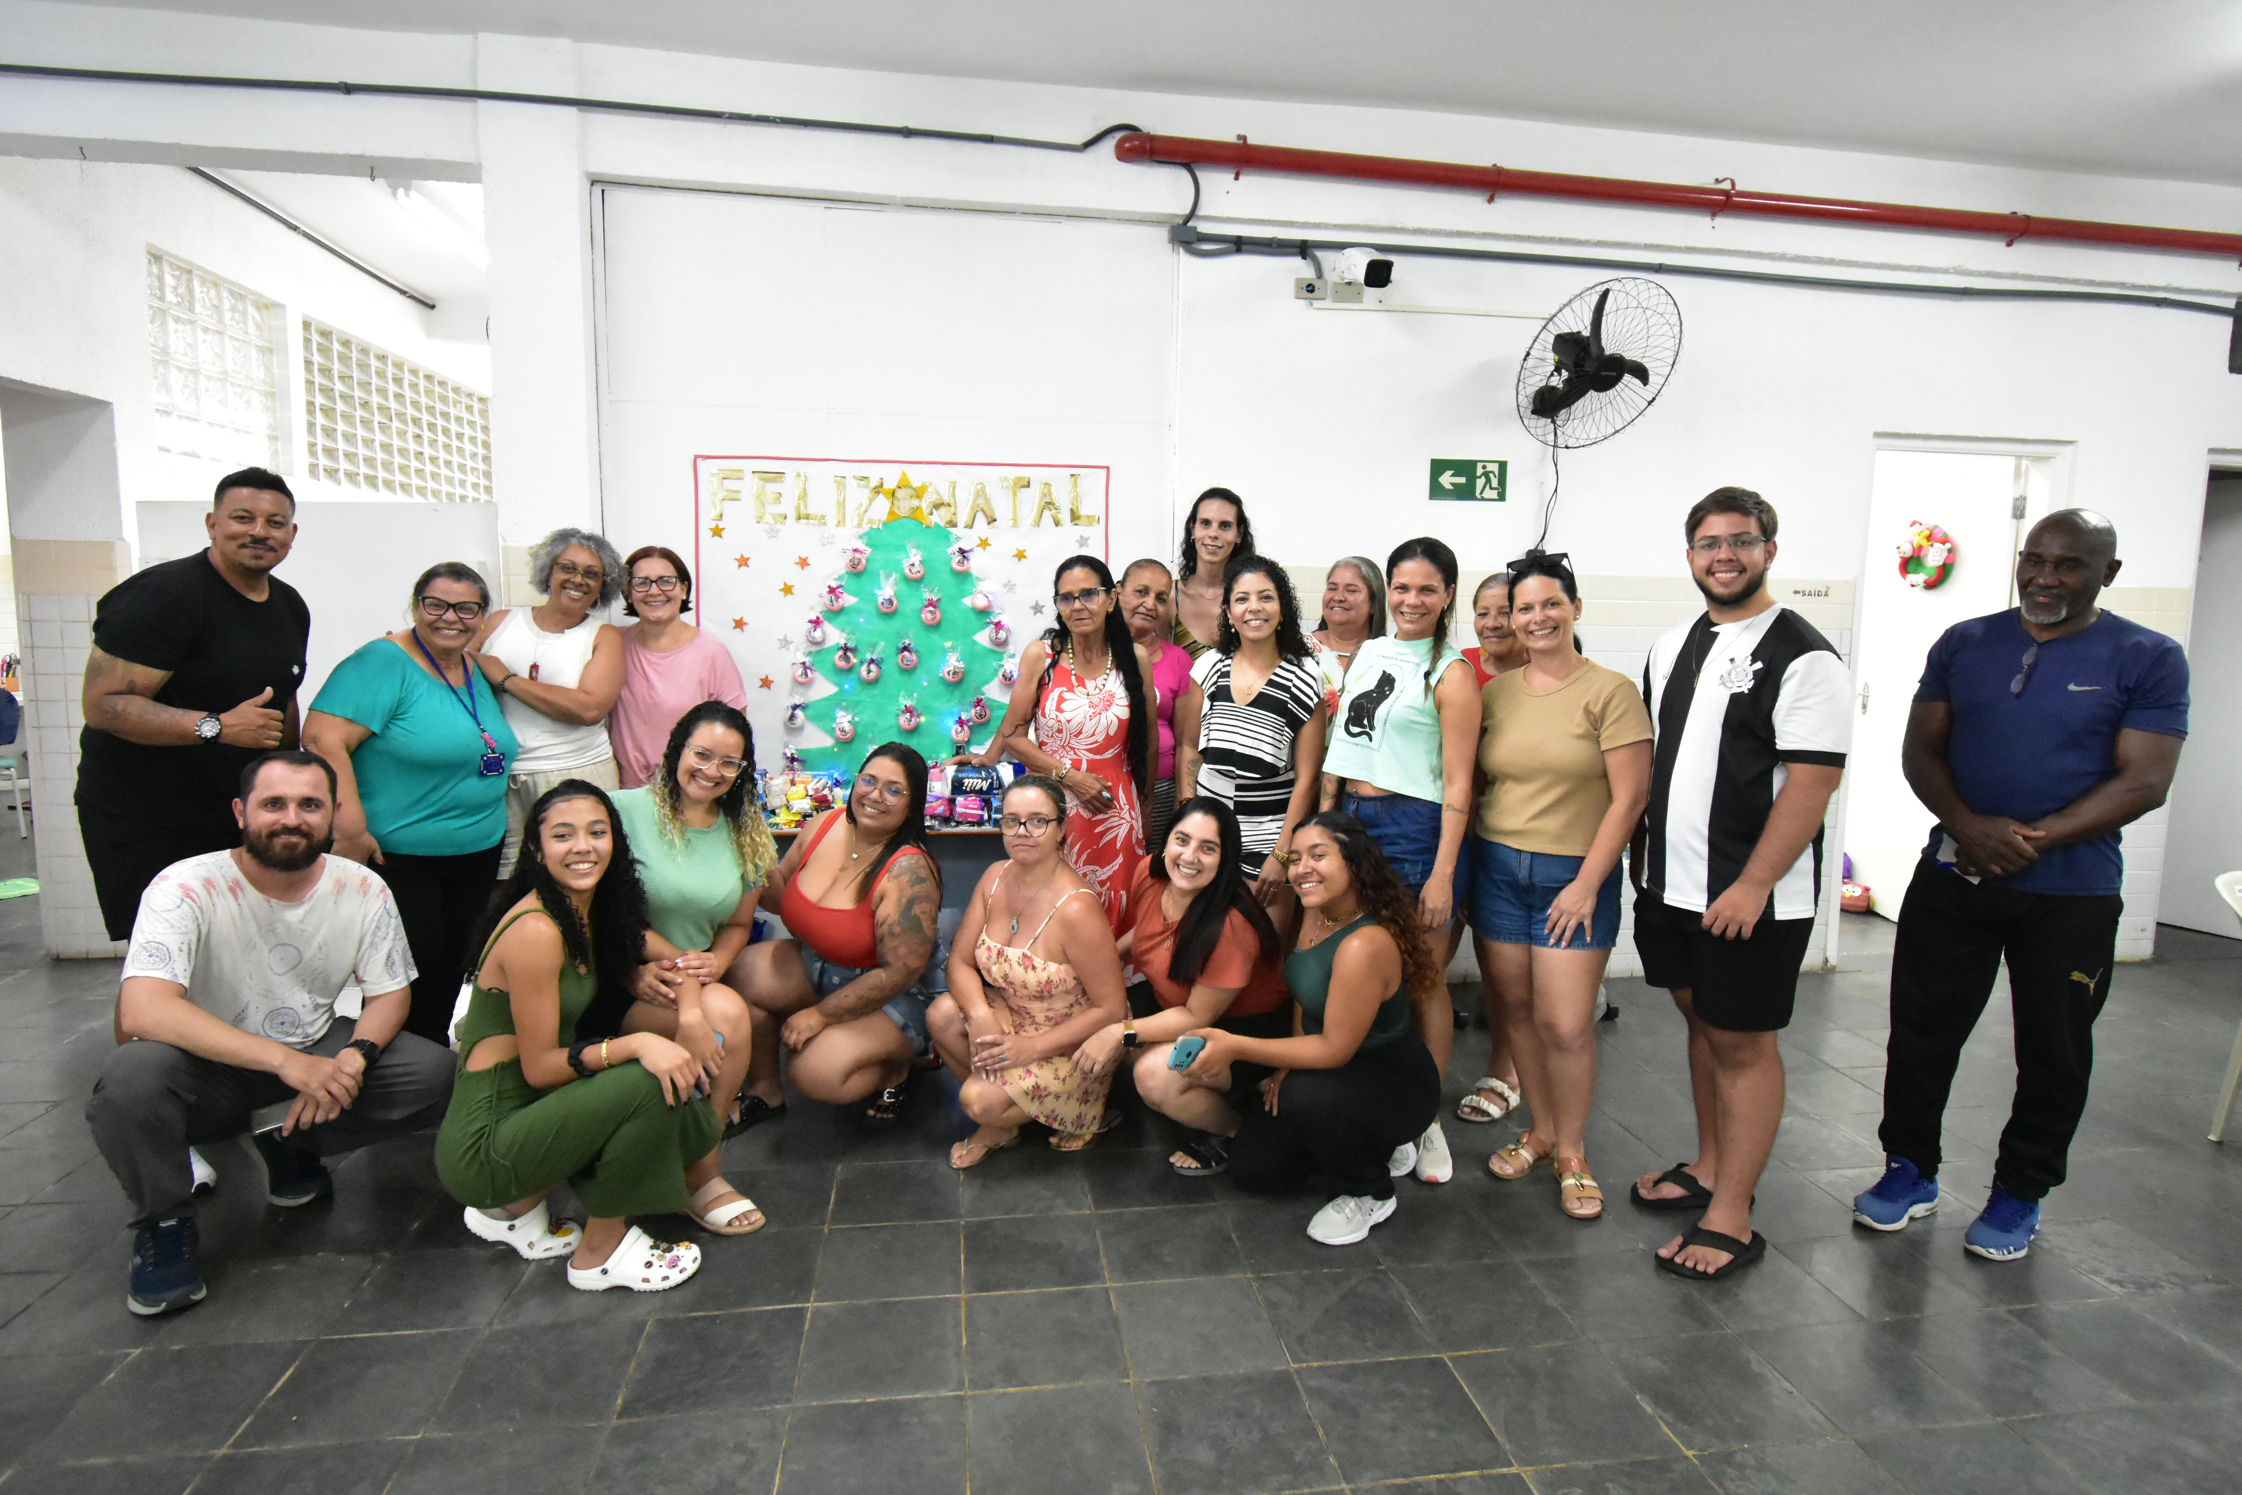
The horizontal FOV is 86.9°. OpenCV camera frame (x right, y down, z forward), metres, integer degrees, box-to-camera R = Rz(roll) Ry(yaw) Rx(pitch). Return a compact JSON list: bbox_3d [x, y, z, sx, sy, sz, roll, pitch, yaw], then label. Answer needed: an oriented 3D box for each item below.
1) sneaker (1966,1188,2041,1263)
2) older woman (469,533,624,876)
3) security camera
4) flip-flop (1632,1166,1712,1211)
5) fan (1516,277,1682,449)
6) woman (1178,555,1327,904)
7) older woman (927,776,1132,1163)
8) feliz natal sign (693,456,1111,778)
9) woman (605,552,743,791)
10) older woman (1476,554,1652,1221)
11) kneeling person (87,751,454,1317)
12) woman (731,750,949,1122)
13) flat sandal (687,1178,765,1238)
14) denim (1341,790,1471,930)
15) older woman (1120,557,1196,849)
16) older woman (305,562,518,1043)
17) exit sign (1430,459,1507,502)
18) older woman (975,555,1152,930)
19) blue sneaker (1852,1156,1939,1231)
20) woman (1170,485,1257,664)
[{"bbox_3d":[2.099,1.098,2.790,0.290,0.120,0.112,-4,9,-38],"label":"sneaker"},{"bbox_3d":[-1.569,0.210,3.349,0.510,1.640,0.340,1,7,2],"label":"older woman"},{"bbox_3d":[0.848,-1.681,4.150,0.100,0.100,0.200,-2,22,-26],"label":"security camera"},{"bbox_3d":[1.429,1.094,2.951,0.295,0.070,0.110,0,7,-3],"label":"flip-flop"},{"bbox_3d":[1.640,-1.369,4.149,0.610,0.610,0.360,-1,41,-16],"label":"fan"},{"bbox_3d":[0.358,0.270,3.233,0.430,1.575,0.290,1,6,4],"label":"woman"},{"bbox_3d":[-0.236,0.565,3.104,0.480,1.000,0.600,3,7,15],"label":"older woman"},{"bbox_3d":[-0.753,-0.425,4.182,1.430,1.150,0.030,0,6,-8],"label":"feliz natal sign"},{"bbox_3d":[-1.419,0.172,3.768,0.470,1.600,0.290,-1,7,-17],"label":"woman"},{"bbox_3d":[1.090,0.327,2.920,0.470,1.590,0.310,4,8,28],"label":"older woman"},{"bbox_3d":[-1.873,0.561,2.696,0.700,1.090,0.670,-3,8,-32],"label":"kneeling person"},{"bbox_3d":[-0.771,0.507,3.240,0.540,1.070,0.620,3,7,15],"label":"woman"},{"bbox_3d":[-0.941,1.074,2.797,0.240,0.075,0.095,7,9,40],"label":"flat sandal"},{"bbox_3d":[0.725,0.289,3.026,0.360,0.335,0.260,7,9,40],"label":"denim"},{"bbox_3d":[0.065,0.241,3.554,0.460,1.580,0.290,0,7,-3],"label":"older woman"},{"bbox_3d":[-1.907,0.259,3.236,0.390,1.530,0.540,6,8,39],"label":"older woman"},{"bbox_3d":[1.307,-1.000,4.431,0.300,0.150,0.012,0,6,-8],"label":"exit sign"},{"bbox_3d":[-0.140,0.263,3.304,0.510,1.590,0.330,2,7,8],"label":"older woman"},{"bbox_3d":[1.877,1.067,2.855,0.285,0.120,0.110,-4,8,-35],"label":"blue sneaker"},{"bbox_3d":[0.282,0.111,3.699,0.460,1.810,0.280,1,7,3],"label":"woman"}]

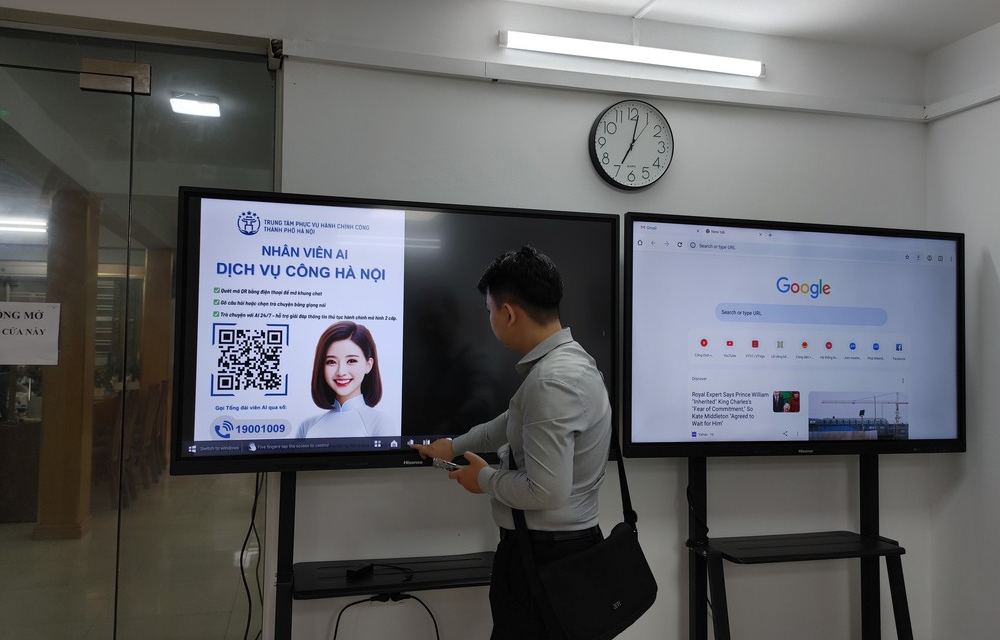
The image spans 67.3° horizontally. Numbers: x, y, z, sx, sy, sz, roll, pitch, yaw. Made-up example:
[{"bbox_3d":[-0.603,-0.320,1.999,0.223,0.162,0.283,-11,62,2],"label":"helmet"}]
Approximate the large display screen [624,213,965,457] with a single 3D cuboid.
[{"bbox_3d":[1.174,0.074,2.945,1.488,0.893,0.080,1,-2,-14],"label":"large display screen"}]

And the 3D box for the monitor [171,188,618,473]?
[{"bbox_3d":[-0.298,0.049,2.562,1.488,0.893,0.080,1,-2,-15],"label":"monitor"}]

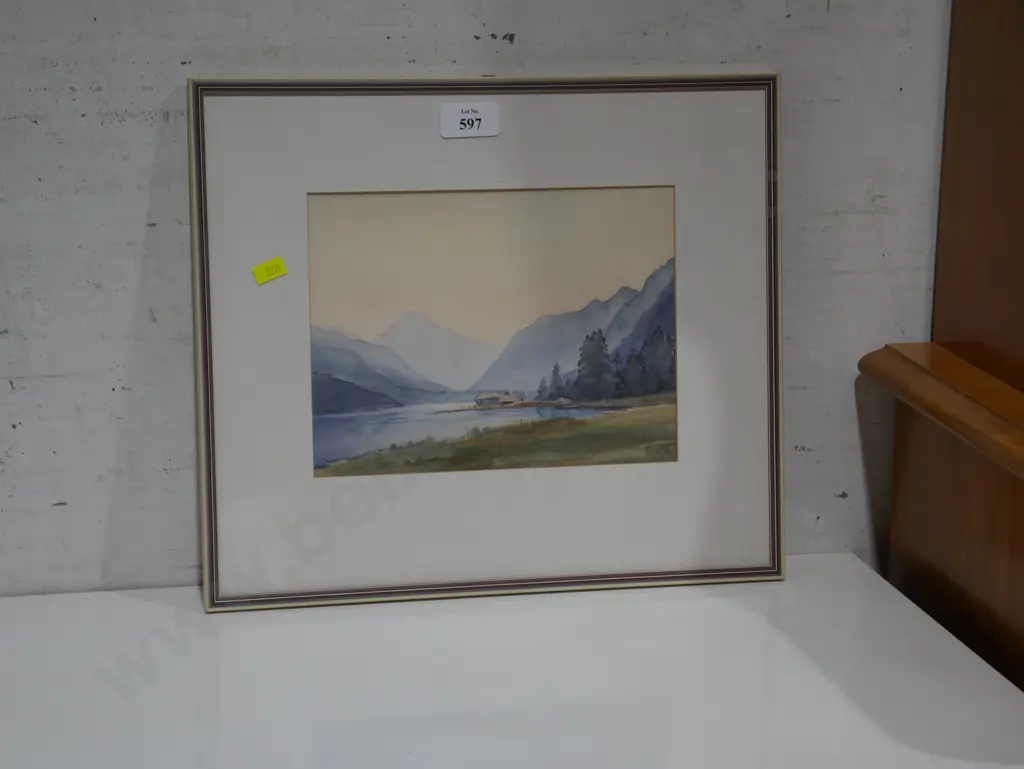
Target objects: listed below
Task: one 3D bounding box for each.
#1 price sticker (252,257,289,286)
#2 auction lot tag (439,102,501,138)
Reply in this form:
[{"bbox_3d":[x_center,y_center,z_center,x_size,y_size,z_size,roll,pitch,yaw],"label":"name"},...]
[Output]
[{"bbox_3d":[-0.155,-0.073,1.599,0.021,0.012,0.001,-24,9,-10],"label":"price sticker"},{"bbox_3d":[-0.027,-0.172,1.620,0.038,0.022,0.001,-3,5,-13],"label":"auction lot tag"}]

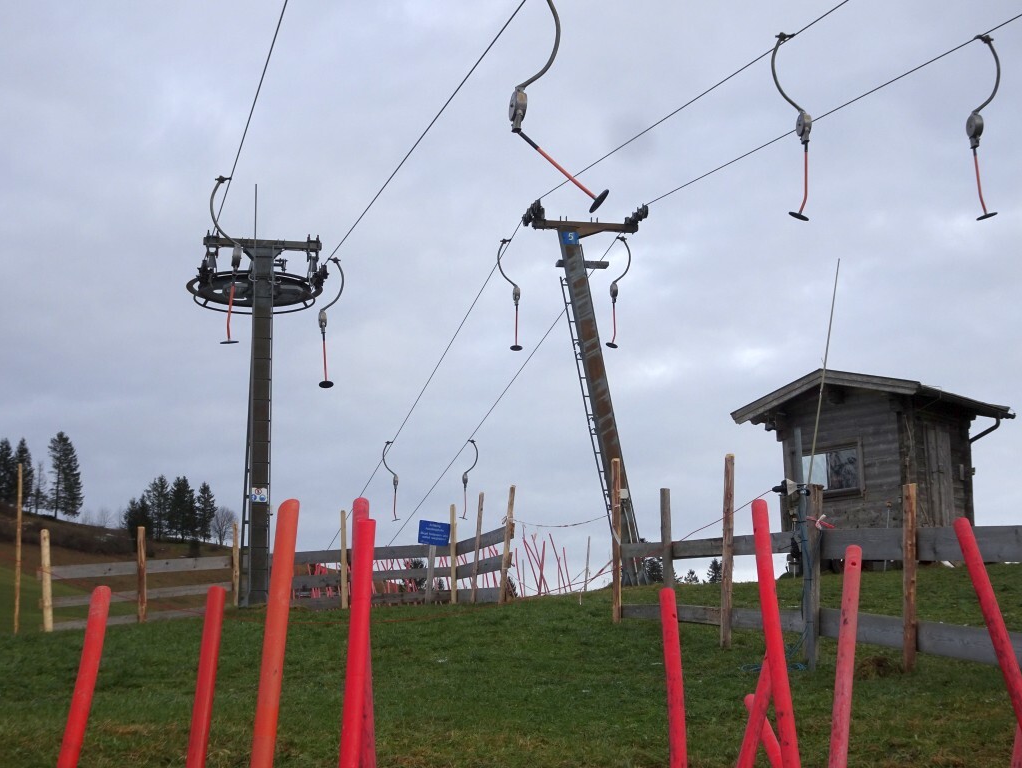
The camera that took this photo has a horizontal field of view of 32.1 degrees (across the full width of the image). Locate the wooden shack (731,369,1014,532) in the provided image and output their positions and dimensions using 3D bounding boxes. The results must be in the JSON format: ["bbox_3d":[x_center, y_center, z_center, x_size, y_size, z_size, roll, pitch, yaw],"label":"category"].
[{"bbox_3d":[5.271,1.324,25.733,3.200,2.800,2.650,-9,-13,42],"label":"wooden shack"}]

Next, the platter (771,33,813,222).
[{"bbox_3d":[3.576,-3.282,22.645,0.480,2.500,0.400,2,-10,-13],"label":"platter"}]

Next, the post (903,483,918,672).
[{"bbox_3d":[2.992,1.446,13.317,0.095,1.406,0.095,2,-10,0],"label":"post"}]

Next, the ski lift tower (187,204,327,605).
[{"bbox_3d":[-3.869,0.393,27.000,2.050,5.781,2.100,1,-10,-12],"label":"ski lift tower"}]

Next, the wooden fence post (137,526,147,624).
[{"bbox_3d":[-6.192,3.220,29.836,0.120,1.634,0.120,-3,-10,0],"label":"wooden fence post"}]

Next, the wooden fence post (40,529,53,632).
[{"bbox_3d":[-7.303,3.093,27.935,0.140,1.627,0.140,-5,-10,-1],"label":"wooden fence post"}]

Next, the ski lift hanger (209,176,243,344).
[{"bbox_3d":[-3.189,-1.384,19.900,0.380,1.851,0.280,1,-10,-12],"label":"ski lift hanger"}]

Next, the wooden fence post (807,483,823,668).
[{"bbox_3d":[2.334,1.478,13.618,0.110,1.422,0.110,2,-10,0],"label":"wooden fence post"}]

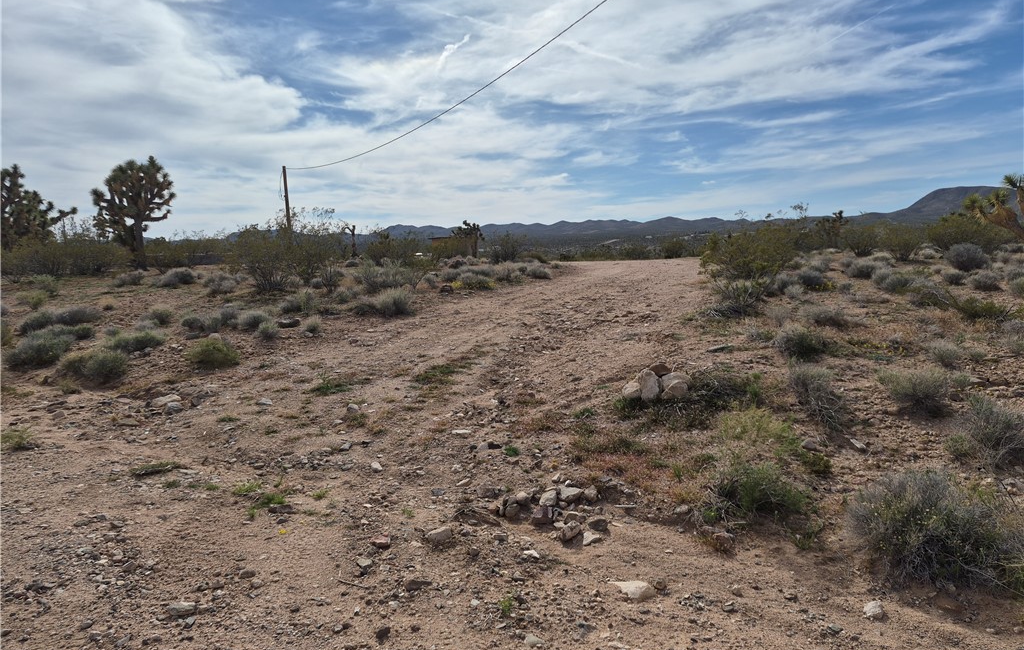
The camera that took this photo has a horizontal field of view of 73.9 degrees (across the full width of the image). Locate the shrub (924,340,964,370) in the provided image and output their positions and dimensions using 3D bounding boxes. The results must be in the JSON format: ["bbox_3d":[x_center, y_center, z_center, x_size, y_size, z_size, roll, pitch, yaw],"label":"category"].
[{"bbox_3d":[4.883,0.334,7.700,0.430,0.312,0.396,-1,8,0],"label":"shrub"}]

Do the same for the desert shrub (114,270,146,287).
[{"bbox_3d":[-9.327,-1.138,16.563,0.744,0.420,0.614,-4,8,-29],"label":"desert shrub"}]

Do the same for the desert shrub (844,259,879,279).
[{"bbox_3d":[11.044,-1.754,21.500,1.042,0.589,0.938,0,7,0],"label":"desert shrub"}]

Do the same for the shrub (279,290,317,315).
[{"bbox_3d":[-4.236,-0.446,13.500,0.693,0.475,0.624,0,7,0],"label":"shrub"}]

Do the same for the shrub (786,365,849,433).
[{"bbox_3d":[2.330,0.543,5.155,0.415,0.462,0.383,3,8,25],"label":"shrub"}]

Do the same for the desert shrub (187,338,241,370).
[{"bbox_3d":[-3.641,0.348,8.300,0.639,0.345,0.607,0,7,0],"label":"desert shrub"}]

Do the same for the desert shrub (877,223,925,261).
[{"bbox_3d":[16.887,-3.577,29.500,2.168,1.648,1.994,-1,8,0],"label":"desert shrub"}]

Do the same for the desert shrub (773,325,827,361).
[{"bbox_3d":[3.423,0.220,8.100,0.624,0.384,0.592,0,7,0],"label":"desert shrub"}]

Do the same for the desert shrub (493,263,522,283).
[{"bbox_3d":[-0.146,-1.665,22.000,0.941,0.603,0.847,0,7,0],"label":"desert shrub"}]

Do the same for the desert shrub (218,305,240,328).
[{"bbox_3d":[-4.750,-0.142,11.400,0.387,0.339,0.387,-4,9,-23],"label":"desert shrub"}]

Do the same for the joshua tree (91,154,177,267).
[{"bbox_3d":[-18.127,-5.421,32.500,4.012,5.350,3.691,-1,8,0],"label":"joshua tree"}]

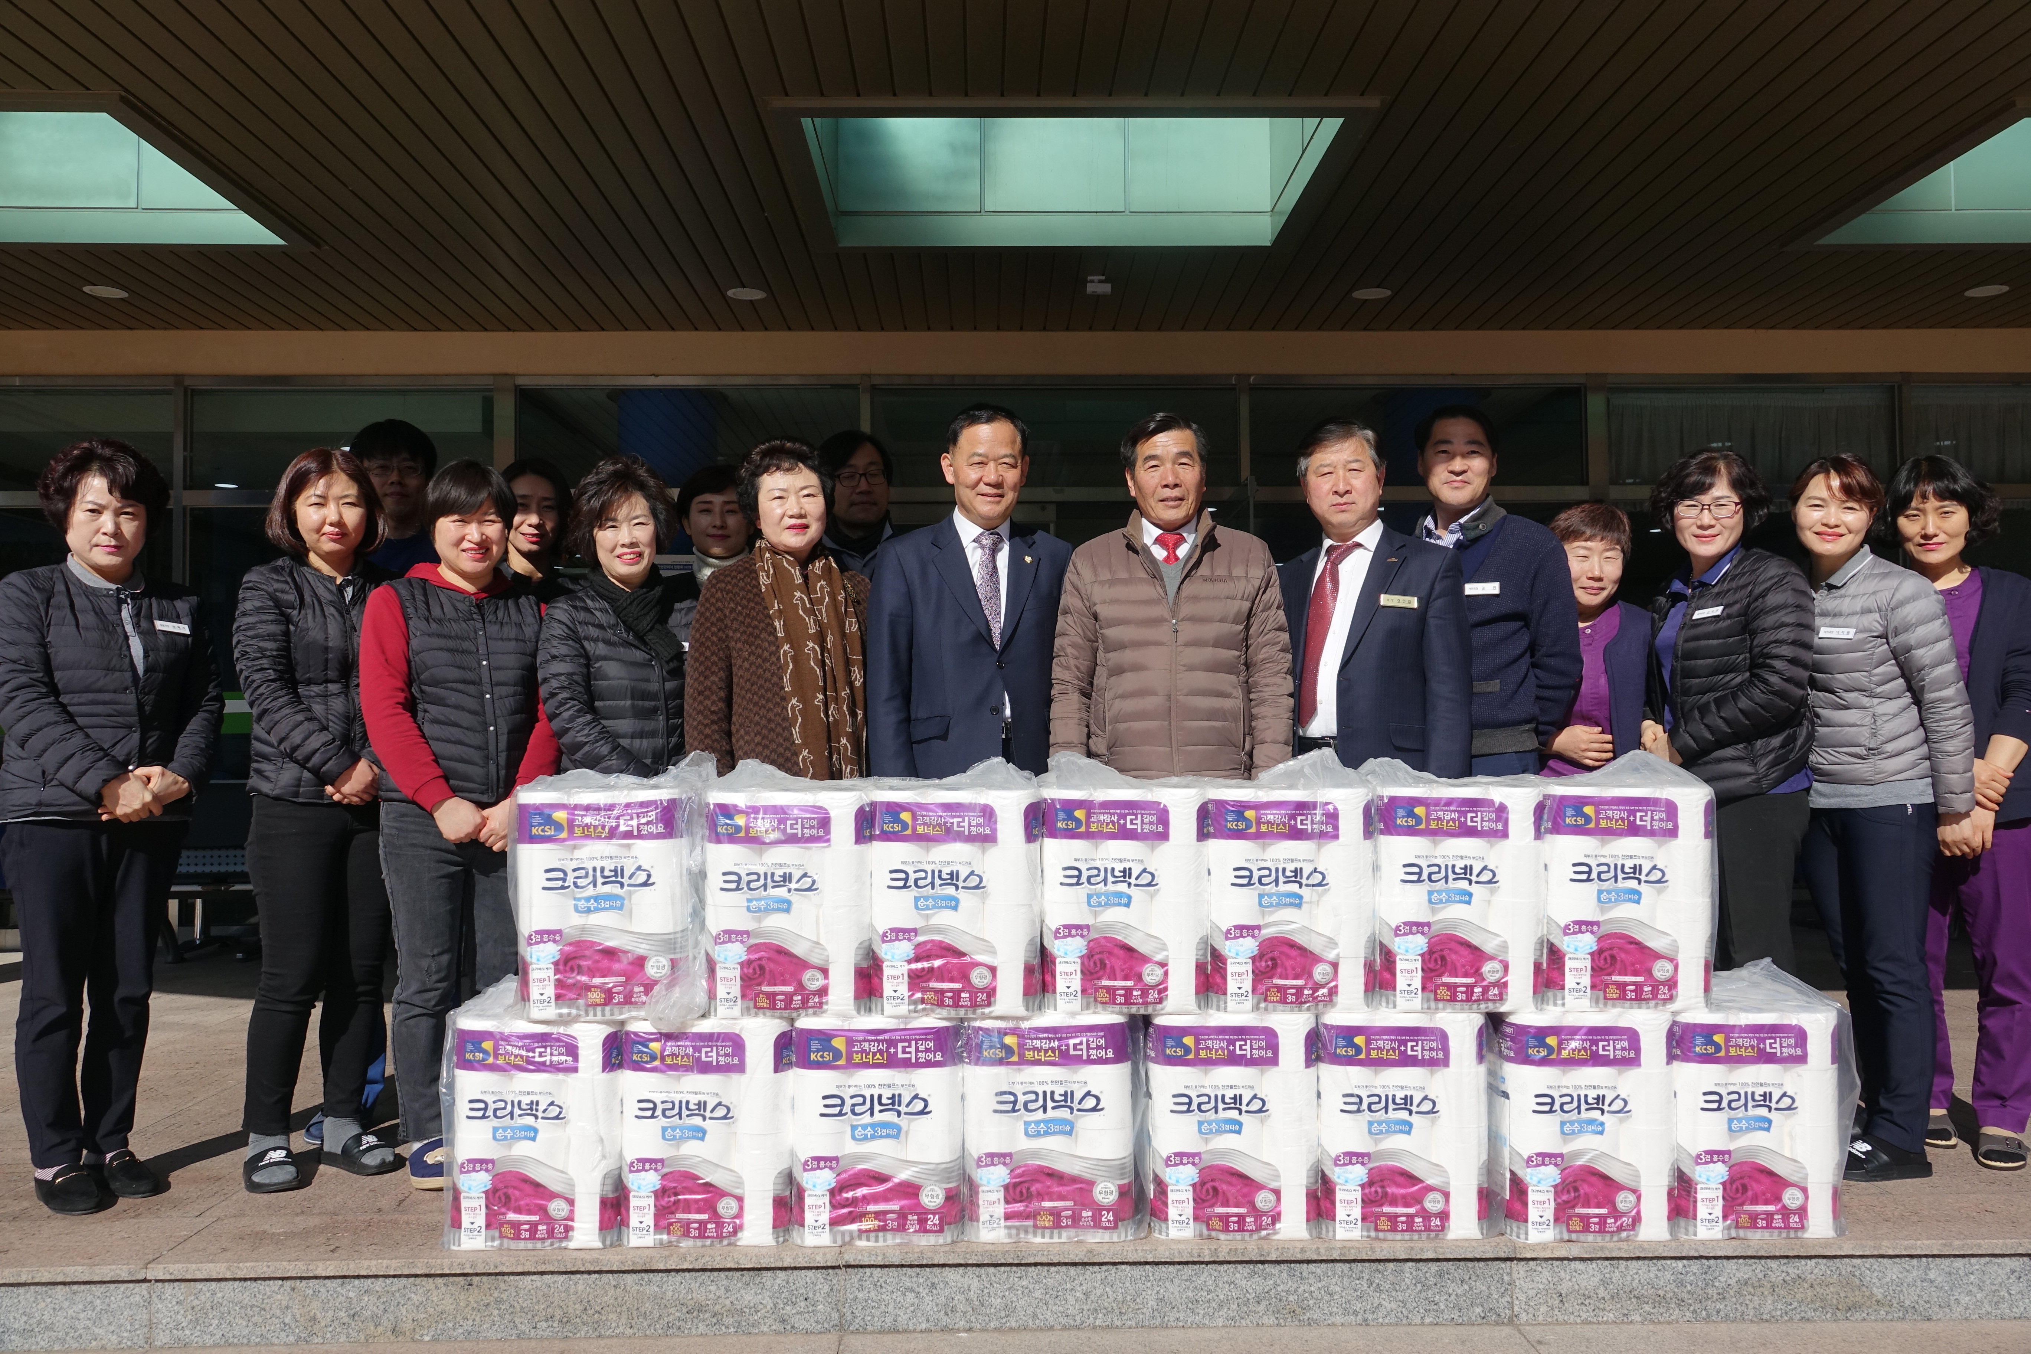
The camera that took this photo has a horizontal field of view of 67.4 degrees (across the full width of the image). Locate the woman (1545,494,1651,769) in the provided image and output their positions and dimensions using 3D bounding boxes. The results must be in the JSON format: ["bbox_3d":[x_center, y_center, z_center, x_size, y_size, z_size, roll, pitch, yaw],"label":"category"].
[{"bbox_3d":[1.344,0.341,3.539,0.450,1.500,0.300,-1,-2,20],"label":"woman"}]

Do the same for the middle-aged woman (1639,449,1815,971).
[{"bbox_3d":[1.589,0.291,3.371,0.360,1.585,0.460,1,-3,-38],"label":"middle-aged woman"}]

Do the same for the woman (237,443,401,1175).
[{"bbox_3d":[-1.572,0.301,3.441,0.410,1.639,0.330,1,-3,-28],"label":"woman"}]

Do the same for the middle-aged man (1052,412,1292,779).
[{"bbox_3d":[0.338,0.262,3.292,0.530,1.677,0.310,-1,-2,5],"label":"middle-aged man"}]

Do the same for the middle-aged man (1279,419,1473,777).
[{"bbox_3d":[0.779,0.257,3.363,0.520,1.660,0.310,-2,-3,36],"label":"middle-aged man"}]

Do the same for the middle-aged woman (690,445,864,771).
[{"bbox_3d":[-0.512,0.294,3.311,0.440,1.628,0.310,0,-3,-16],"label":"middle-aged woman"}]

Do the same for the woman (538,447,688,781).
[{"bbox_3d":[-0.875,0.303,3.351,0.460,1.585,0.320,1,-3,-36],"label":"woman"}]

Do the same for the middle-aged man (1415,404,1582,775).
[{"bbox_3d":[1.072,0.233,3.553,0.500,1.747,0.310,-1,-2,14],"label":"middle-aged man"}]

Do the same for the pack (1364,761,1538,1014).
[{"bbox_3d":[0.849,0.428,3.046,0.330,0.445,0.230,0,-2,-1],"label":"pack"}]

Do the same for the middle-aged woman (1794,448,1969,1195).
[{"bbox_3d":[1.960,0.294,3.430,0.420,1.602,0.340,-2,-3,38],"label":"middle-aged woman"}]

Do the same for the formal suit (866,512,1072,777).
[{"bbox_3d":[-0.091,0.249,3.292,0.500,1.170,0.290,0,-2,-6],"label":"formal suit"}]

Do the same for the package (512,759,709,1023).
[{"bbox_3d":[-0.799,0.427,3.015,0.350,0.470,0.235,0,-2,-2],"label":"package"}]

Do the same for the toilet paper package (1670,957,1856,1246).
[{"bbox_3d":[1.409,0.848,2.990,0.335,0.445,0.230,0,-2,-1],"label":"toilet paper package"}]

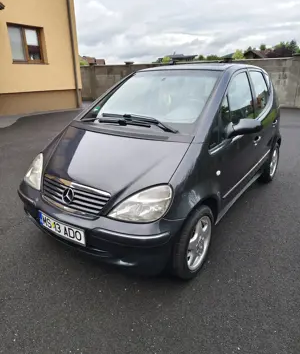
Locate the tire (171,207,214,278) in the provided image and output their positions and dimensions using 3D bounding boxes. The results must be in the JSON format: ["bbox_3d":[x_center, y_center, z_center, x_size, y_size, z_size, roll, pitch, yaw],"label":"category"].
[{"bbox_3d":[0.310,0.484,2.148,0.195,0.578,0.578,13,24,33],"label":"tire"}]

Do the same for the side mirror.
[{"bbox_3d":[0.765,-0.387,2.235,0.220,0.165,0.180,13,24,33],"label":"side mirror"}]

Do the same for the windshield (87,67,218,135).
[{"bbox_3d":[0.037,-0.769,2.653,1.270,0.120,0.994,13,54,33],"label":"windshield"}]

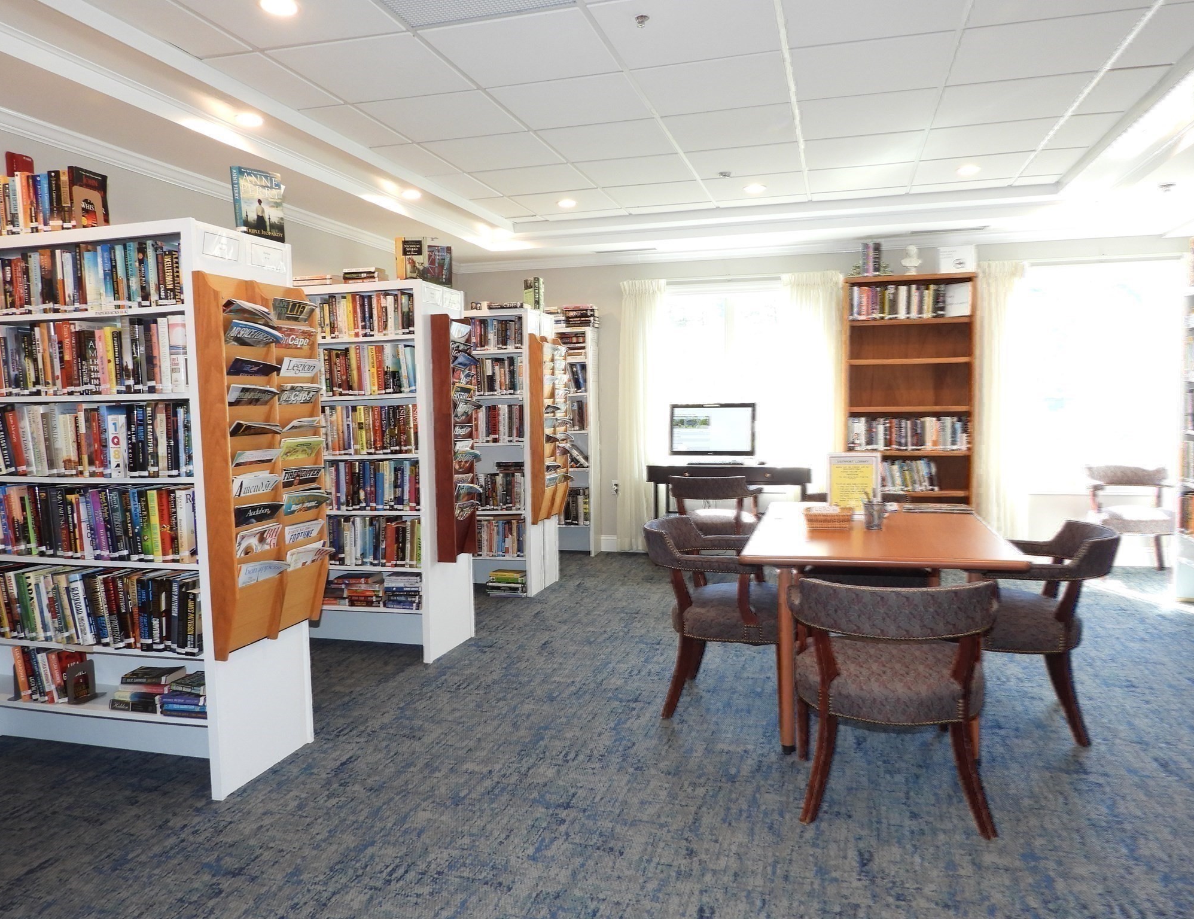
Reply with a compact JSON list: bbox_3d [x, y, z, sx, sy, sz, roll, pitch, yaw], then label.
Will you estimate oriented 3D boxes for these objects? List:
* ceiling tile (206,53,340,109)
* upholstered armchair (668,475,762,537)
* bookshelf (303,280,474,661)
[{"bbox_3d":[-1.270,-1.510,3.391,0.235,0.020,0.600,0,5,16],"label":"ceiling tile"},{"bbox_3d":[0.841,0.466,6.032,0.600,0.765,0.600,0,4,16],"label":"upholstered armchair"},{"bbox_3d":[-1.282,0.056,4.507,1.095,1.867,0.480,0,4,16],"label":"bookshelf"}]

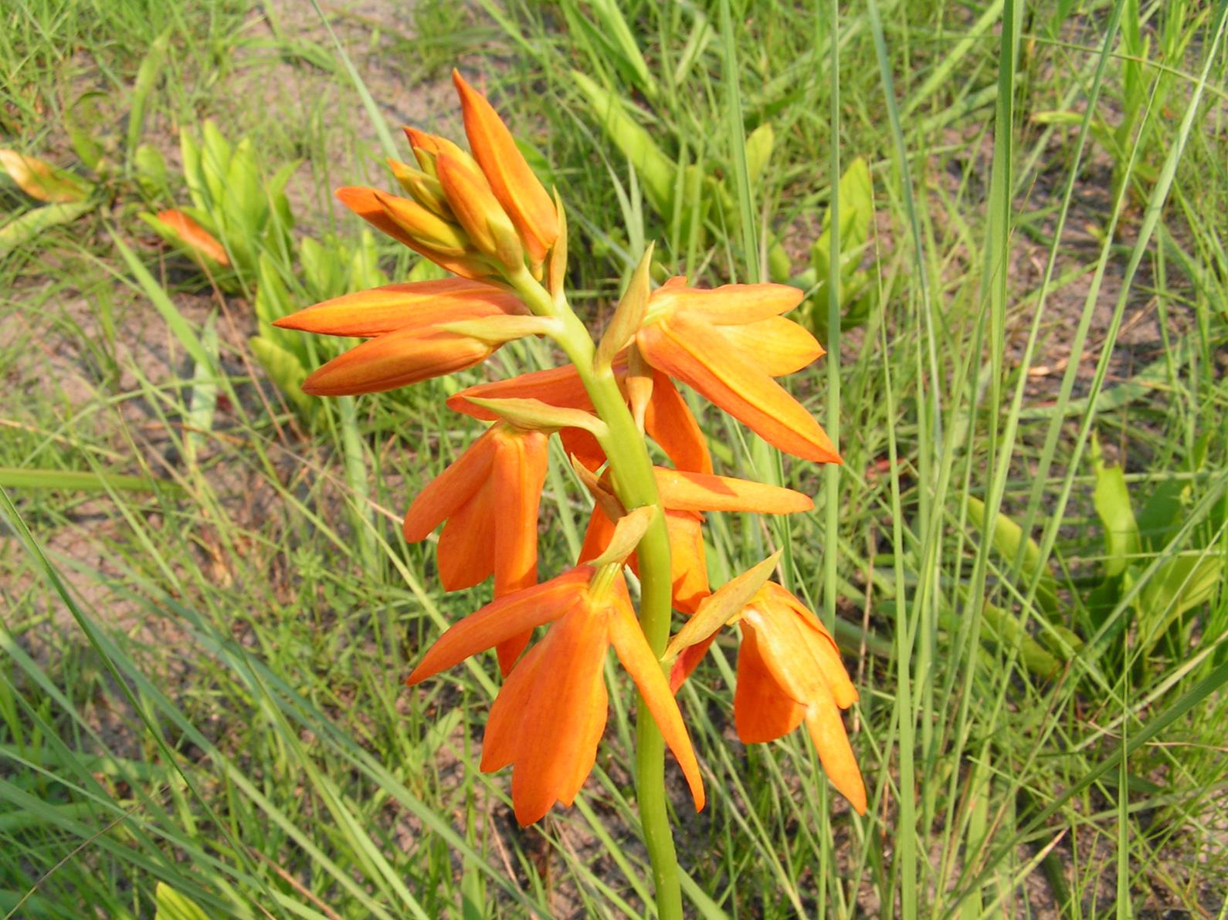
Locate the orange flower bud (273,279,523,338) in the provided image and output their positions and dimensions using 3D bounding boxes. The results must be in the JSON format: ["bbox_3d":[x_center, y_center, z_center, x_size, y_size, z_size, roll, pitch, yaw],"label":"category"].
[{"bbox_3d":[-0.053,-0.037,0.344,0.061,0.012,0.011,-6,0,-8],"label":"orange flower bud"}]

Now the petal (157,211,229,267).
[{"bbox_3d":[-0.243,-0.129,0.800,0.058,0.007,0.013,34,53,20],"label":"petal"}]

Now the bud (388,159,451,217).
[{"bbox_3d":[-0.047,-0.067,0.341,0.007,0.021,0.007,-49,20,0],"label":"bud"}]

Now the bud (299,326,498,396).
[{"bbox_3d":[-0.053,-0.024,0.340,0.048,0.012,0.011,-15,0,-11],"label":"bud"}]

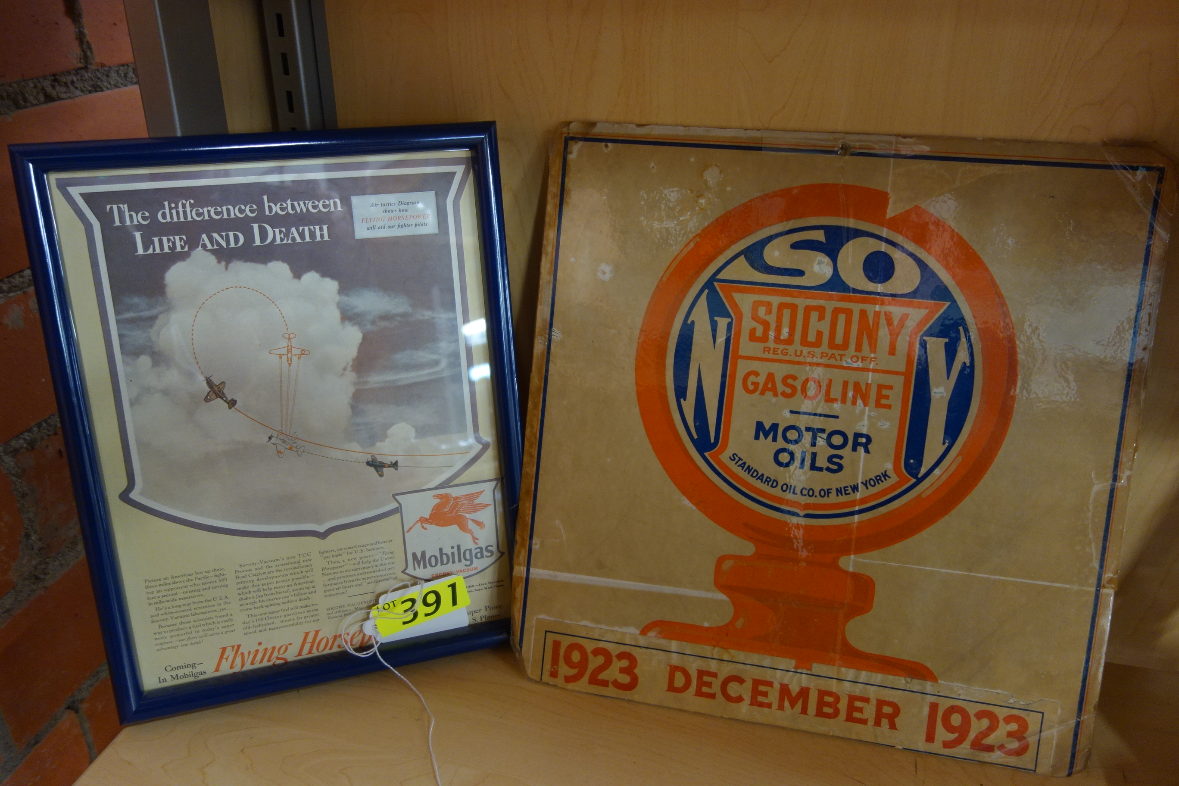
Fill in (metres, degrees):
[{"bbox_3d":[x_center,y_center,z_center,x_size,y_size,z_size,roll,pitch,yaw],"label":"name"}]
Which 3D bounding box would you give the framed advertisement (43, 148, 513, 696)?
[{"bbox_3d":[-0.181,0.018,0.592,0.262,0.346,0.020,-8,13,-17],"label":"framed advertisement"}]

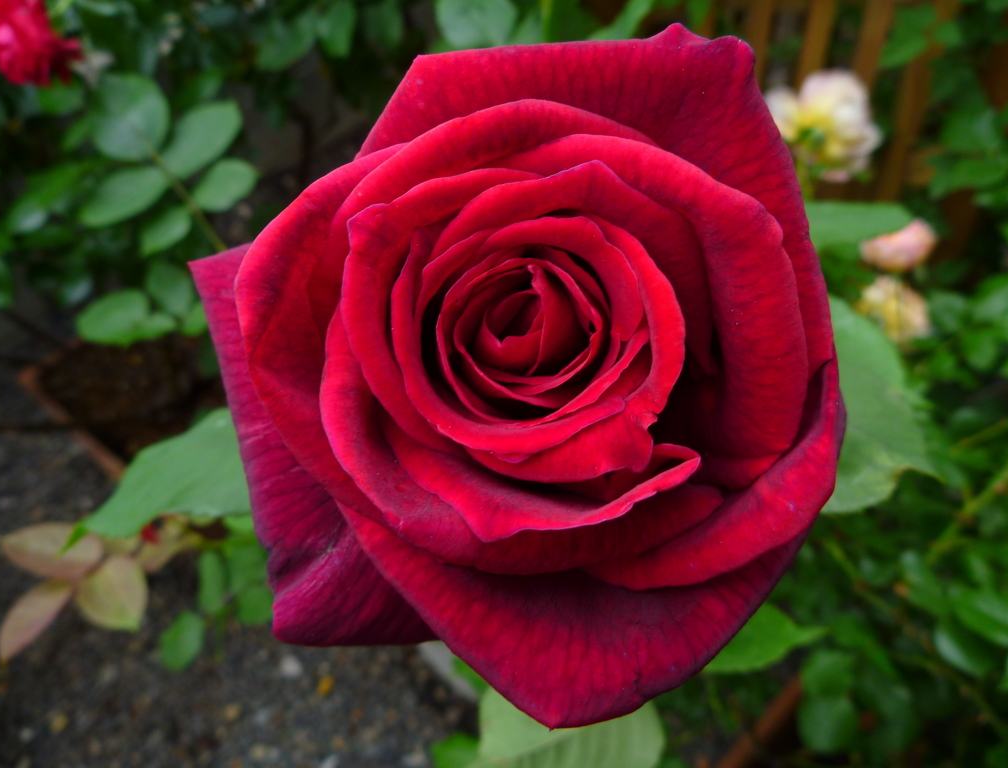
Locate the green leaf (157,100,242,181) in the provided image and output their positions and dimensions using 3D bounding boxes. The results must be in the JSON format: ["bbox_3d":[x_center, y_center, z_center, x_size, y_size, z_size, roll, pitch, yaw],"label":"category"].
[{"bbox_3d":[-0.172,-0.139,0.470,0.030,0.012,0.061,42,75,-4],"label":"green leaf"}]

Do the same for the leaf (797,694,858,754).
[{"bbox_3d":[0.242,0.255,0.620,0.043,0.010,0.043,1,60,7],"label":"leaf"}]

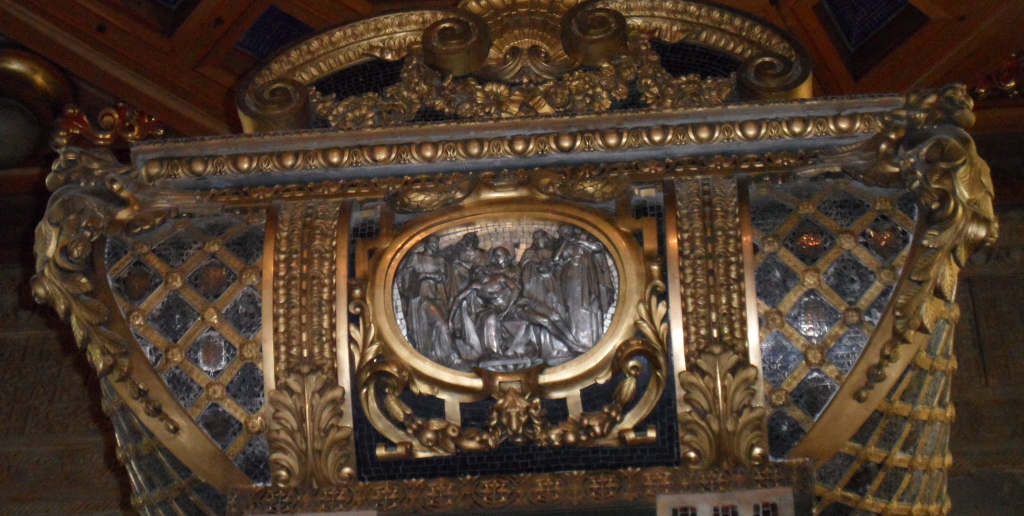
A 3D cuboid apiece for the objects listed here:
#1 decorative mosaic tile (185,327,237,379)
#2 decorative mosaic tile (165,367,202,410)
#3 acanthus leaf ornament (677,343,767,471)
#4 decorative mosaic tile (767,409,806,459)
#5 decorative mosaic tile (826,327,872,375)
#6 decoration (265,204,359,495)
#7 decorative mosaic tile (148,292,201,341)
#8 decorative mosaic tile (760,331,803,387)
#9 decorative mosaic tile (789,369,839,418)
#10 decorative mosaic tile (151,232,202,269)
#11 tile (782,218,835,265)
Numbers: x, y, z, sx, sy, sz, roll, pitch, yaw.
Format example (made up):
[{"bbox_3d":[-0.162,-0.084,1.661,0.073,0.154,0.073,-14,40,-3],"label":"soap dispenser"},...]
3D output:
[{"bbox_3d":[-0.679,0.216,5.366,0.114,0.110,0.020,-3,-4,6],"label":"decorative mosaic tile"},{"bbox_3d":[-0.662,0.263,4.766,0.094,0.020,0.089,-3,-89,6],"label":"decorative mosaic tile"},{"bbox_3d":[0.461,0.327,5.209,0.200,0.085,0.285,-3,-86,6],"label":"acanthus leaf ornament"},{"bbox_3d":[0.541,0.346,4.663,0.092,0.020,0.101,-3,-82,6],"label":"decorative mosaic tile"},{"bbox_3d":[0.741,0.203,5.214,0.094,0.020,0.103,-3,-87,6],"label":"decorative mosaic tile"},{"bbox_3d":[-0.447,0.195,5.327,0.200,0.630,0.130,-3,-10,6],"label":"decoration"},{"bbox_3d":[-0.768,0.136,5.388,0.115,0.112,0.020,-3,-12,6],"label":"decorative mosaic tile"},{"bbox_3d":[0.596,0.222,5.231,0.090,0.020,0.121,-3,-86,6],"label":"decorative mosaic tile"},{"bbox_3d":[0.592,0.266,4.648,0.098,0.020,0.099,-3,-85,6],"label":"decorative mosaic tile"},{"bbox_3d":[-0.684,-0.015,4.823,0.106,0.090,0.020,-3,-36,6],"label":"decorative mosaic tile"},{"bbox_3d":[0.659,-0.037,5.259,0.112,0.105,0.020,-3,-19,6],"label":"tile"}]

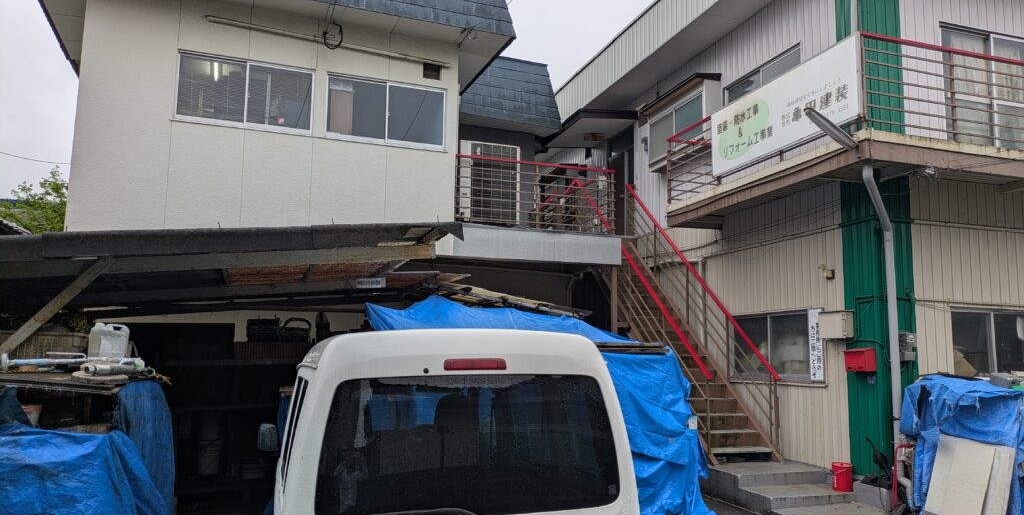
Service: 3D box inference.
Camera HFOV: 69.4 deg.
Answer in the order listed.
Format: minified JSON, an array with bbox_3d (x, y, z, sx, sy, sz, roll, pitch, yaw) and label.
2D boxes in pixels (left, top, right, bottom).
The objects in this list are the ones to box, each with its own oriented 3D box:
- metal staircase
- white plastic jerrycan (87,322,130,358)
[{"bbox_3d":[2.556,0.614,12.636,1.218,4.973,5.045,4,-8,-16],"label":"metal staircase"},{"bbox_3d":[-3.105,0.659,5.700,0.190,0.310,0.250,-6,-11,43],"label":"white plastic jerrycan"}]

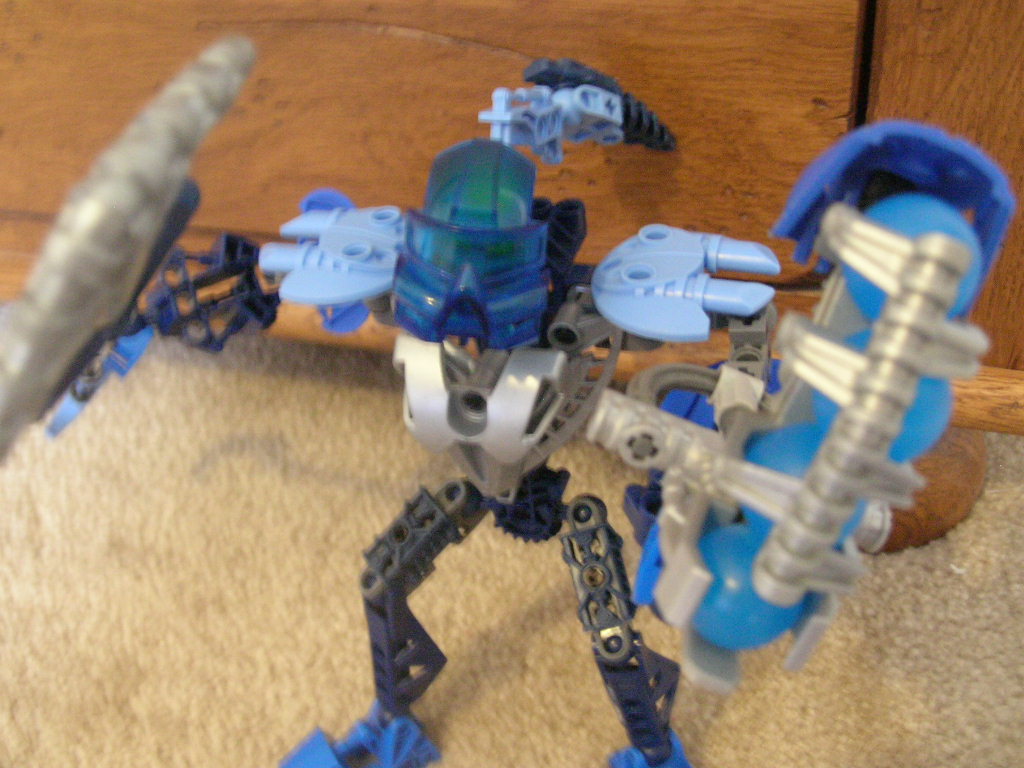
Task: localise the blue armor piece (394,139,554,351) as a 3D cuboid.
[{"bbox_3d":[-0.008,-0.028,0.217,0.030,0.039,0.025,6,22,4],"label":"blue armor piece"}]

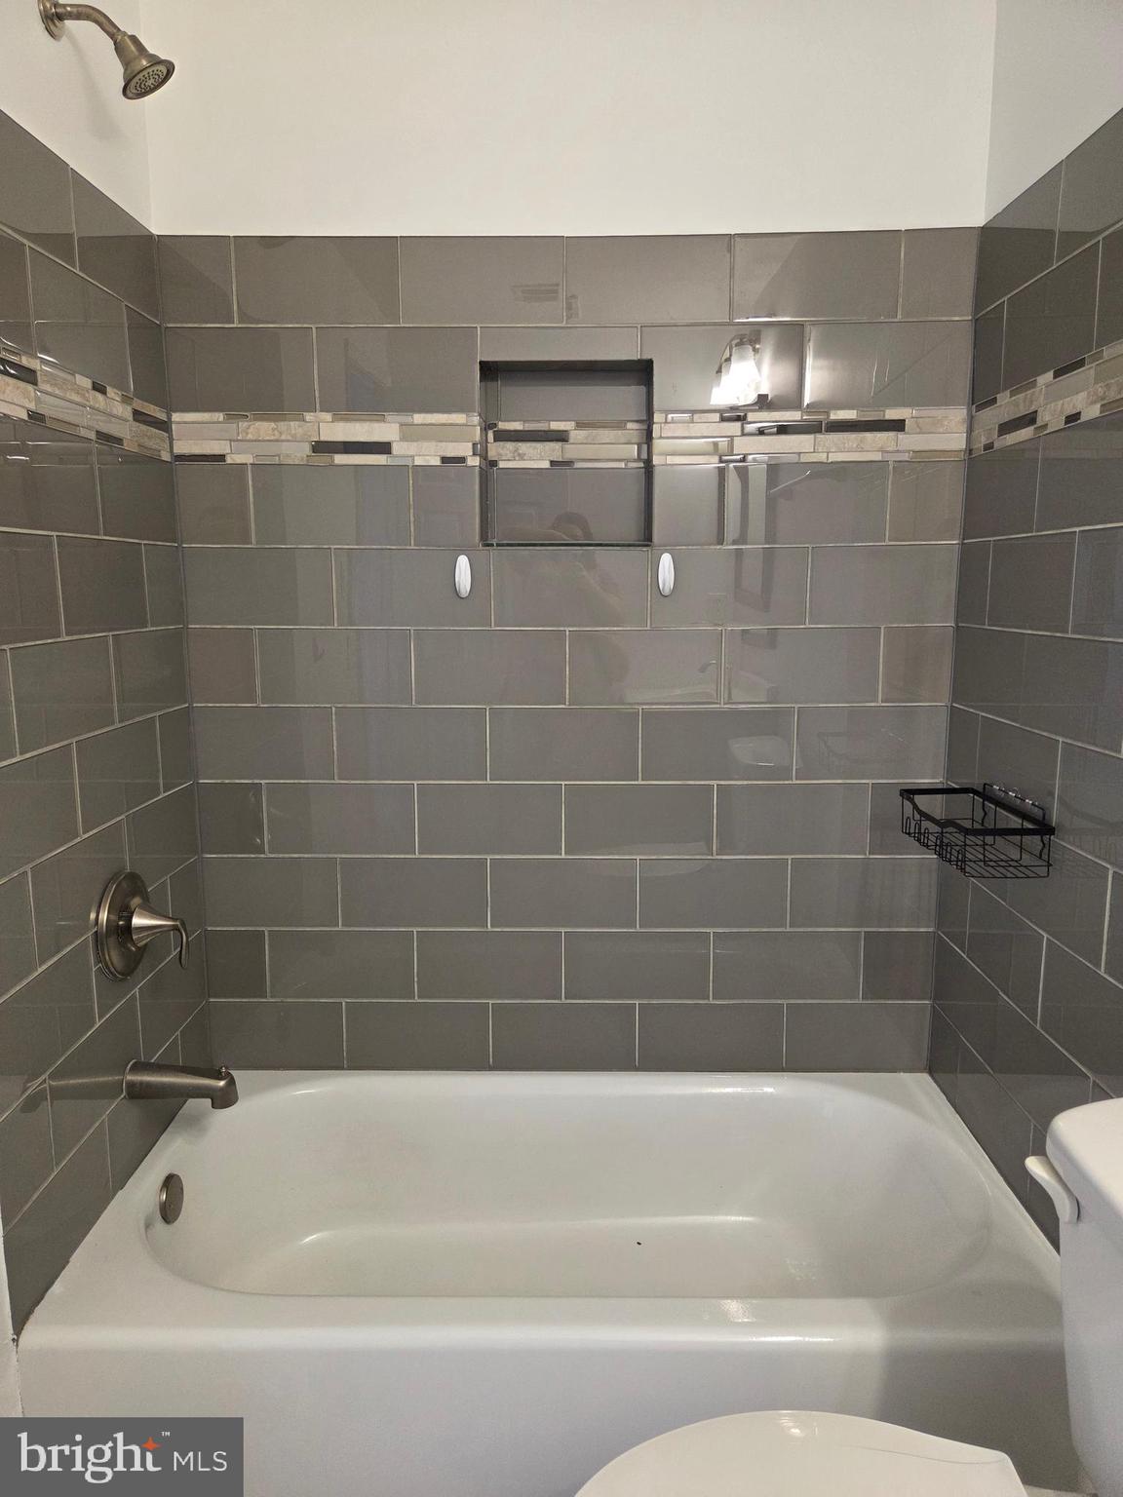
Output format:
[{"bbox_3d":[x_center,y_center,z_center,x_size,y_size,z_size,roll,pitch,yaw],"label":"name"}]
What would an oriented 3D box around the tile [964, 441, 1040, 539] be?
[{"bbox_3d":[0.766,-0.445,1.736,0.009,0.149,0.296,0,9,1],"label":"tile"}]

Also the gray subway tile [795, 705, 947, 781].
[{"bbox_3d":[0.615,-0.009,1.977,0.300,0.152,0.010,0,9,1],"label":"gray subway tile"}]

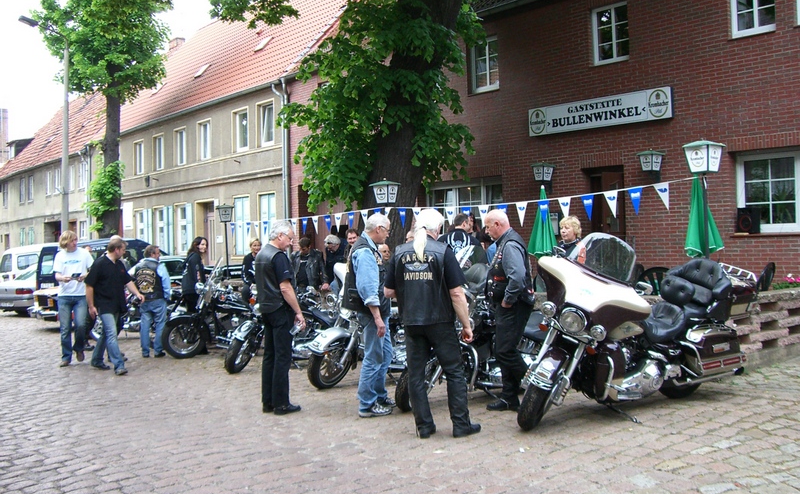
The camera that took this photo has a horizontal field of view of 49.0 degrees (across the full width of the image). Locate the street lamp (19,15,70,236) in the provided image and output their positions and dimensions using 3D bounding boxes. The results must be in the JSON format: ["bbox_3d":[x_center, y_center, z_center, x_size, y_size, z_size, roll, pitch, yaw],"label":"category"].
[{"bbox_3d":[-10.053,-2.228,24.634,1.450,8.450,0.320,-1,-1,-41],"label":"street lamp"}]

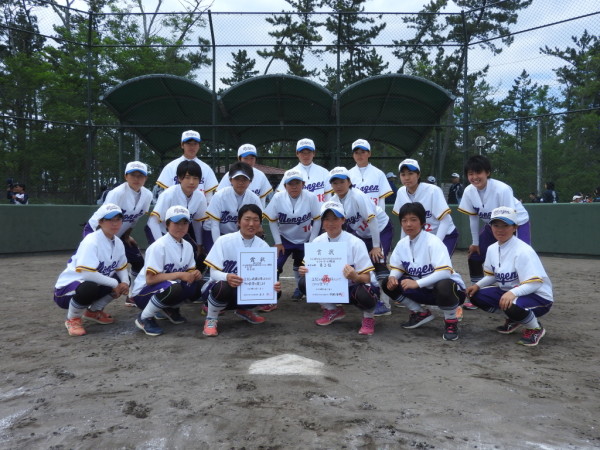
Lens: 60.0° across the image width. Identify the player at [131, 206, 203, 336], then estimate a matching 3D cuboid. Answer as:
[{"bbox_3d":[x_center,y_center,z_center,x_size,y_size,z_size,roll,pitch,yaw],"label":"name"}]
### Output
[{"bbox_3d":[-1.043,0.335,4.094,0.520,0.970,0.680,-2,2,-38],"label":"player"}]

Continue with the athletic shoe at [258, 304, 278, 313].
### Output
[{"bbox_3d":[-0.306,0.740,4.905,0.260,0.110,0.100,2,2,45],"label":"athletic shoe"}]

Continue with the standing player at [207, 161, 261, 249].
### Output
[{"bbox_3d":[-0.597,0.116,4.886,0.600,1.360,0.750,0,2,-15],"label":"standing player"}]

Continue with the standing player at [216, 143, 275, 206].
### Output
[{"bbox_3d":[-0.587,-0.028,5.502,0.550,1.610,0.320,0,2,-3],"label":"standing player"}]

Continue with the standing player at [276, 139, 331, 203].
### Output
[{"bbox_3d":[0.047,-0.054,5.381,0.540,1.660,0.330,0,2,-6],"label":"standing player"}]

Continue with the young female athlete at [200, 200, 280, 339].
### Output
[{"bbox_3d":[-0.458,0.328,4.143,0.580,0.980,0.680,-1,2,-15],"label":"young female athlete"}]

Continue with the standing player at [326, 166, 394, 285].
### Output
[{"bbox_3d":[0.571,0.142,4.827,0.550,1.310,0.730,1,2,28],"label":"standing player"}]

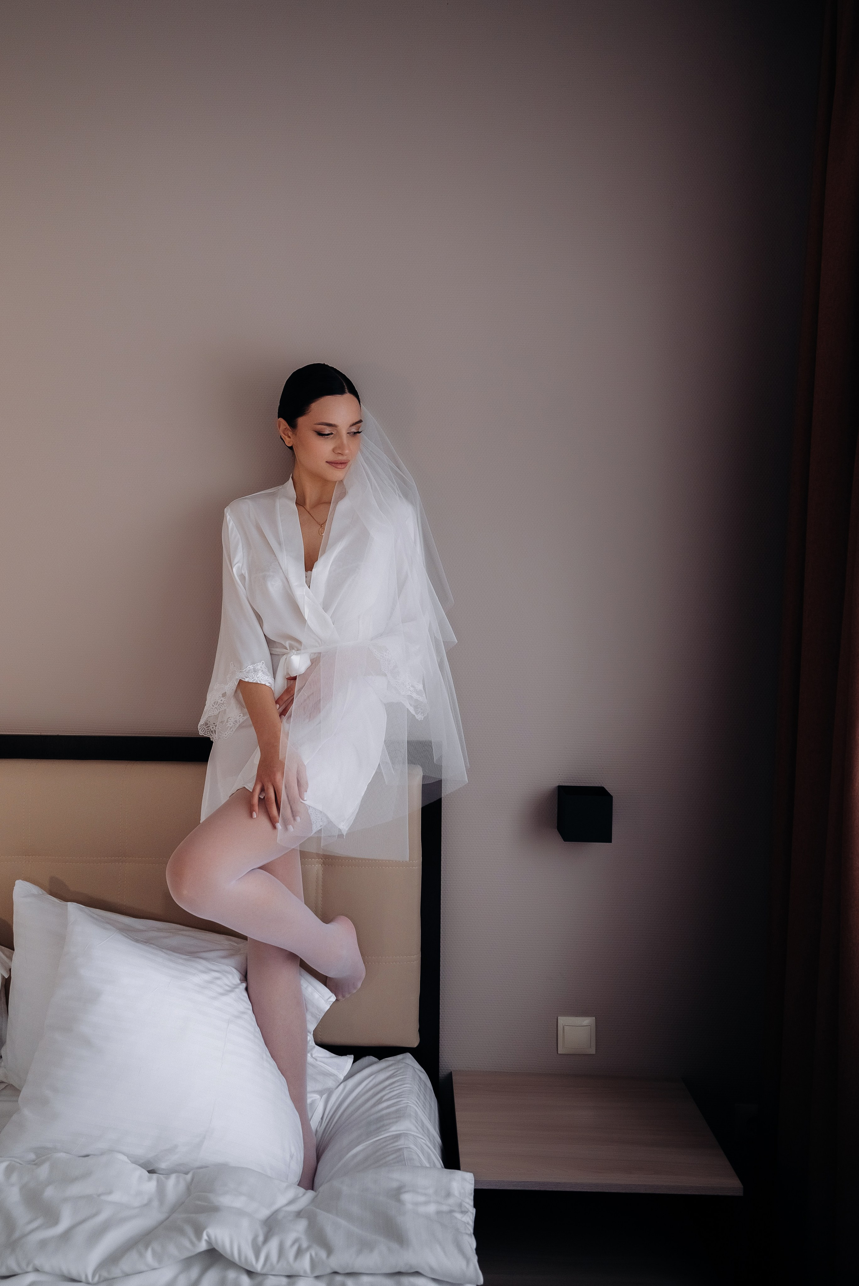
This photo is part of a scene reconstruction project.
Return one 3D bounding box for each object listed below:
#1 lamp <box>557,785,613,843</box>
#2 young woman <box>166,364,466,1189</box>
[{"bbox_3d":[0.339,0.373,1.871,0.100,0.100,0.100,1,2,0],"label":"lamp"},{"bbox_3d":[-0.195,0.250,1.640,0.520,1.640,0.460,1,2,1],"label":"young woman"}]

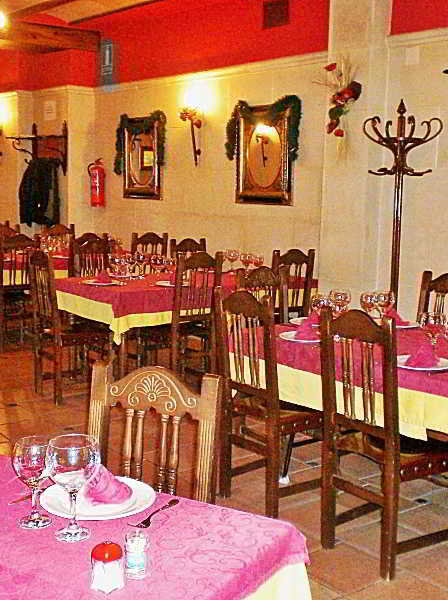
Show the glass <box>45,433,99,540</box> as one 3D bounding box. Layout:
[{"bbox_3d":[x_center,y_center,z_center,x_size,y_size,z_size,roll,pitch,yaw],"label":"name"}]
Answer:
[{"bbox_3d":[-0.313,0.392,1.679,0.111,0.202,0.111,3,9,6],"label":"glass"}]

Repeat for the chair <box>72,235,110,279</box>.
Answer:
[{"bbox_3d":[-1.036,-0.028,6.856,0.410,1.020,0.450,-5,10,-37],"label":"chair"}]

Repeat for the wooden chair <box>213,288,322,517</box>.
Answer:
[{"bbox_3d":[0.219,0.451,3.791,0.450,1.020,0.410,-6,11,-40],"label":"wooden chair"}]

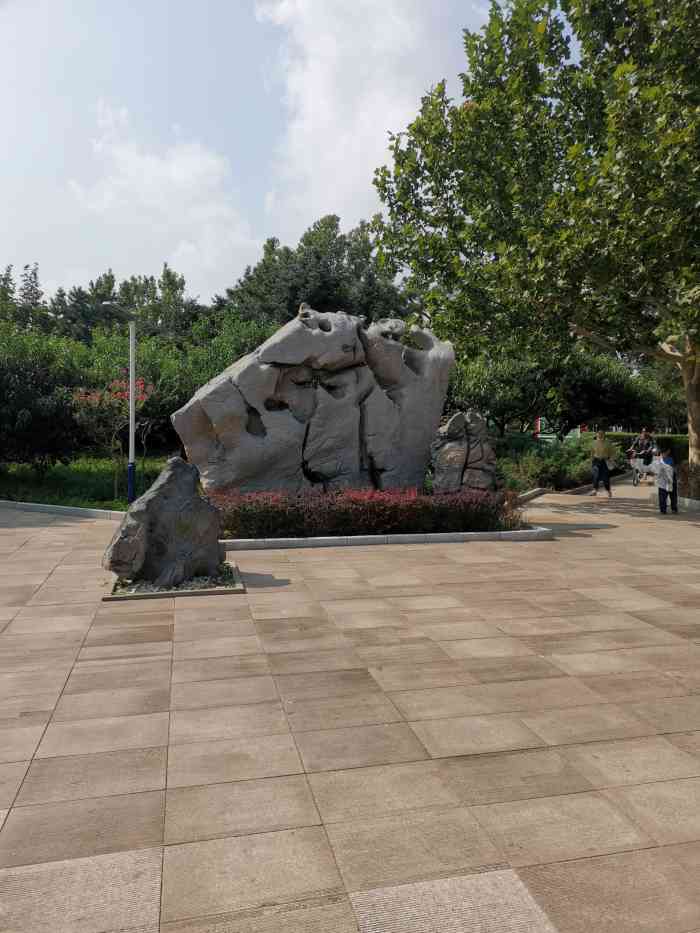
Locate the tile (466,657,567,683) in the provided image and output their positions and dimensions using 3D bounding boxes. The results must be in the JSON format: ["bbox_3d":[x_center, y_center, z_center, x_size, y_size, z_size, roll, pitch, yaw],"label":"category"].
[{"bbox_3d":[1.050,1.332,4.539,0.607,0.040,0.406,0,4,-13],"label":"tile"}]

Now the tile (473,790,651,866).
[{"bbox_3d":[0.820,1.417,2.740,0.600,0.050,0.400,-1,4,-13],"label":"tile"}]

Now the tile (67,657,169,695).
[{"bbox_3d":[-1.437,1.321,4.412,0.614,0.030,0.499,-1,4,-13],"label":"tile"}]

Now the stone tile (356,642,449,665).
[{"bbox_3d":[0.359,1.307,4.795,0.607,0.040,0.406,0,4,-13],"label":"stone tile"}]

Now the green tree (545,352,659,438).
[{"bbox_3d":[10.047,-2.517,28.000,4.200,4.100,4.000,-1,4,-13],"label":"green tree"}]

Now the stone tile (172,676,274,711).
[{"bbox_3d":[-0.736,1.344,4.116,0.614,0.030,0.415,-1,4,-13],"label":"stone tile"}]

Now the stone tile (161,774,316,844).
[{"bbox_3d":[-0.466,1.481,3.008,0.633,0.040,0.423,-1,4,-13],"label":"stone tile"}]

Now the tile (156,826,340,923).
[{"bbox_3d":[-0.355,1.456,2.504,0.614,0.030,0.415,-1,4,-13],"label":"tile"}]

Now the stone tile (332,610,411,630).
[{"bbox_3d":[0.168,1.246,5.604,0.599,0.030,0.415,-1,4,-13],"label":"stone tile"}]

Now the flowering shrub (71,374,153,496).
[{"bbox_3d":[-4.386,-0.556,13.000,1.500,2.200,1.400,-1,4,-17],"label":"flowering shrub"}]

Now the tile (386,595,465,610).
[{"bbox_3d":[0.701,1.245,6.318,0.633,0.040,0.423,-1,4,-13],"label":"tile"}]

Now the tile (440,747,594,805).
[{"bbox_3d":[0.739,1.427,3.205,0.607,0.040,0.406,0,4,-13],"label":"tile"}]

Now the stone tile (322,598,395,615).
[{"bbox_3d":[0.075,1.217,5.988,0.607,0.040,0.406,0,4,-13],"label":"stone tile"}]

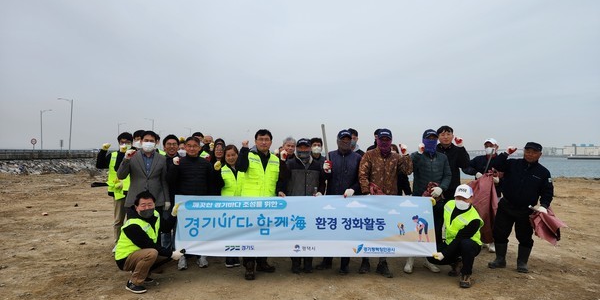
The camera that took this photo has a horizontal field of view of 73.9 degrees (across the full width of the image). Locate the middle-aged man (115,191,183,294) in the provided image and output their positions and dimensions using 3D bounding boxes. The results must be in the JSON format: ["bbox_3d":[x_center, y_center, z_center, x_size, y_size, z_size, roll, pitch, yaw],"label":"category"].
[{"bbox_3d":[-1.671,0.974,4.370,0.720,1.039,0.560,-1,-1,41],"label":"middle-aged man"}]

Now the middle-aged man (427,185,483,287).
[{"bbox_3d":[1.778,0.941,4.530,0.580,1.109,0.660,0,-1,27],"label":"middle-aged man"}]

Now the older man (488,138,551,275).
[{"bbox_3d":[2.753,0.703,5.000,0.740,1.594,0.480,0,-1,19],"label":"older man"}]

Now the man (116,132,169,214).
[{"bbox_3d":[-2.029,0.635,5.180,0.693,1.745,0.420,0,-1,-9],"label":"man"}]

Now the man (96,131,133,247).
[{"bbox_3d":[-2.648,0.626,5.850,0.600,1.765,0.450,0,-1,-14],"label":"man"}]

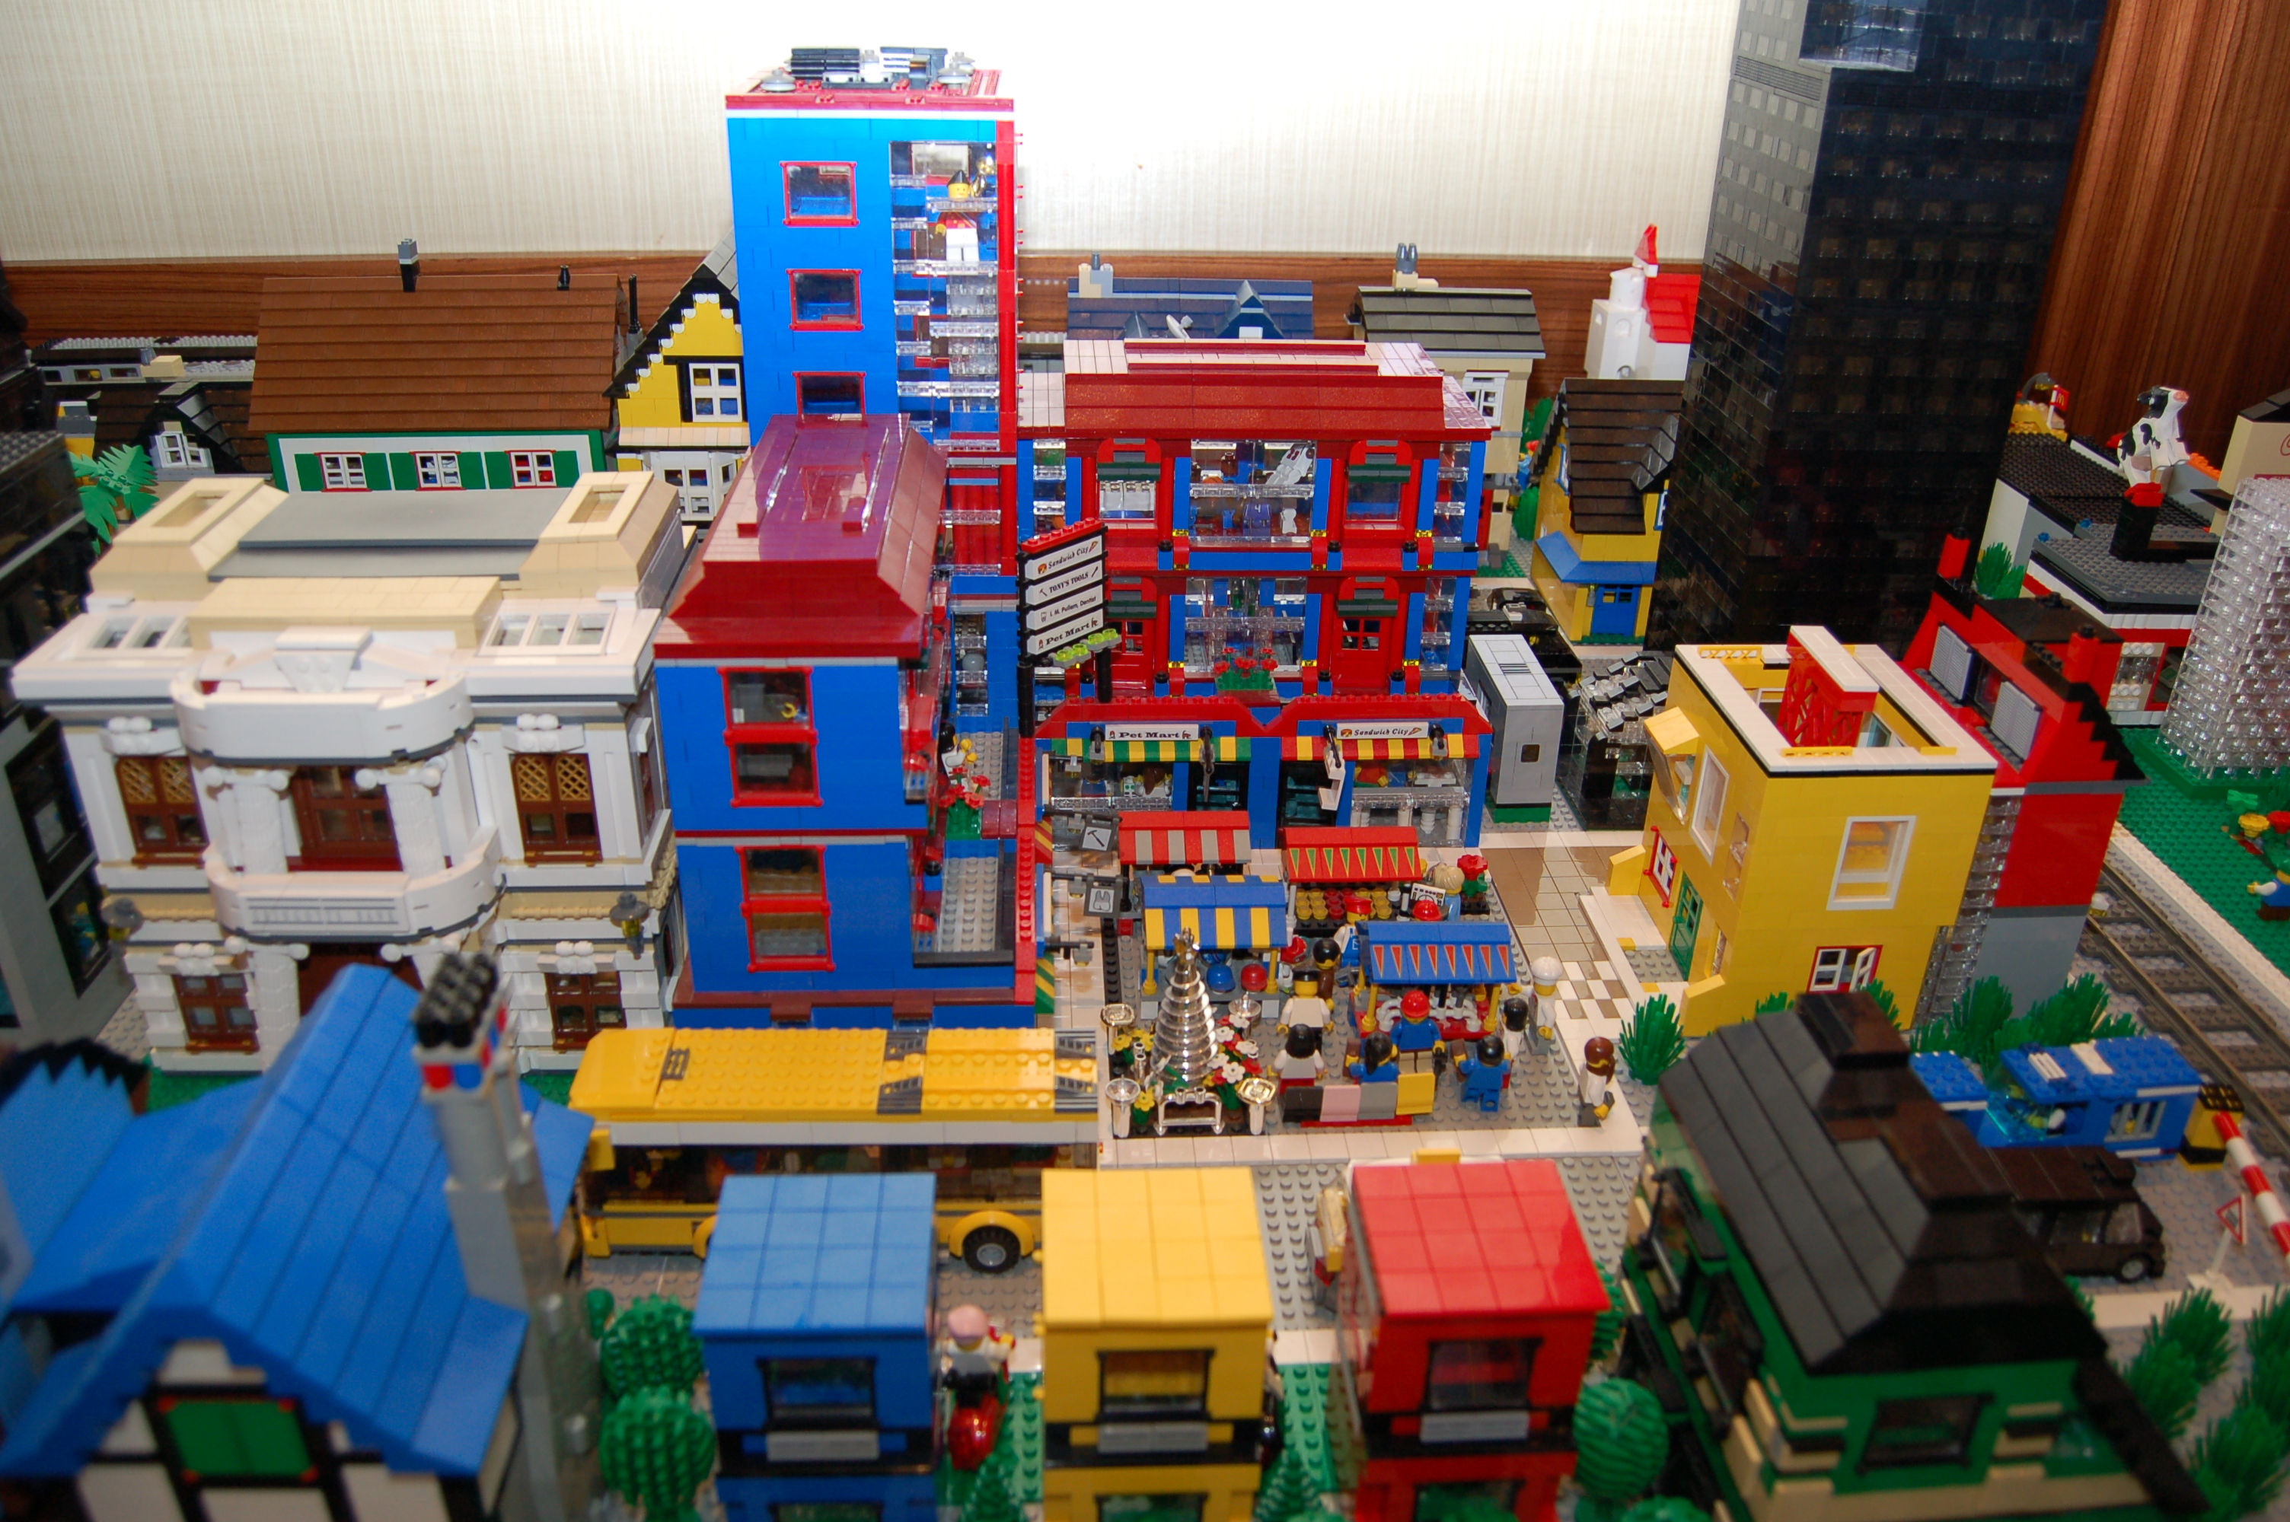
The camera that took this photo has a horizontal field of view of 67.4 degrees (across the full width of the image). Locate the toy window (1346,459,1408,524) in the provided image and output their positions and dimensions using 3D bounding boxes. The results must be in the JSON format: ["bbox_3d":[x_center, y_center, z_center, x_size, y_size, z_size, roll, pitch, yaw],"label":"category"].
[{"bbox_3d":[0.119,-0.137,0.883,0.033,0.034,0.011,0,27,-3],"label":"toy window"}]

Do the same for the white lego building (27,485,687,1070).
[{"bbox_3d":[-0.323,0.004,0.770,0.244,0.216,0.218,0,27,-3],"label":"white lego building"}]

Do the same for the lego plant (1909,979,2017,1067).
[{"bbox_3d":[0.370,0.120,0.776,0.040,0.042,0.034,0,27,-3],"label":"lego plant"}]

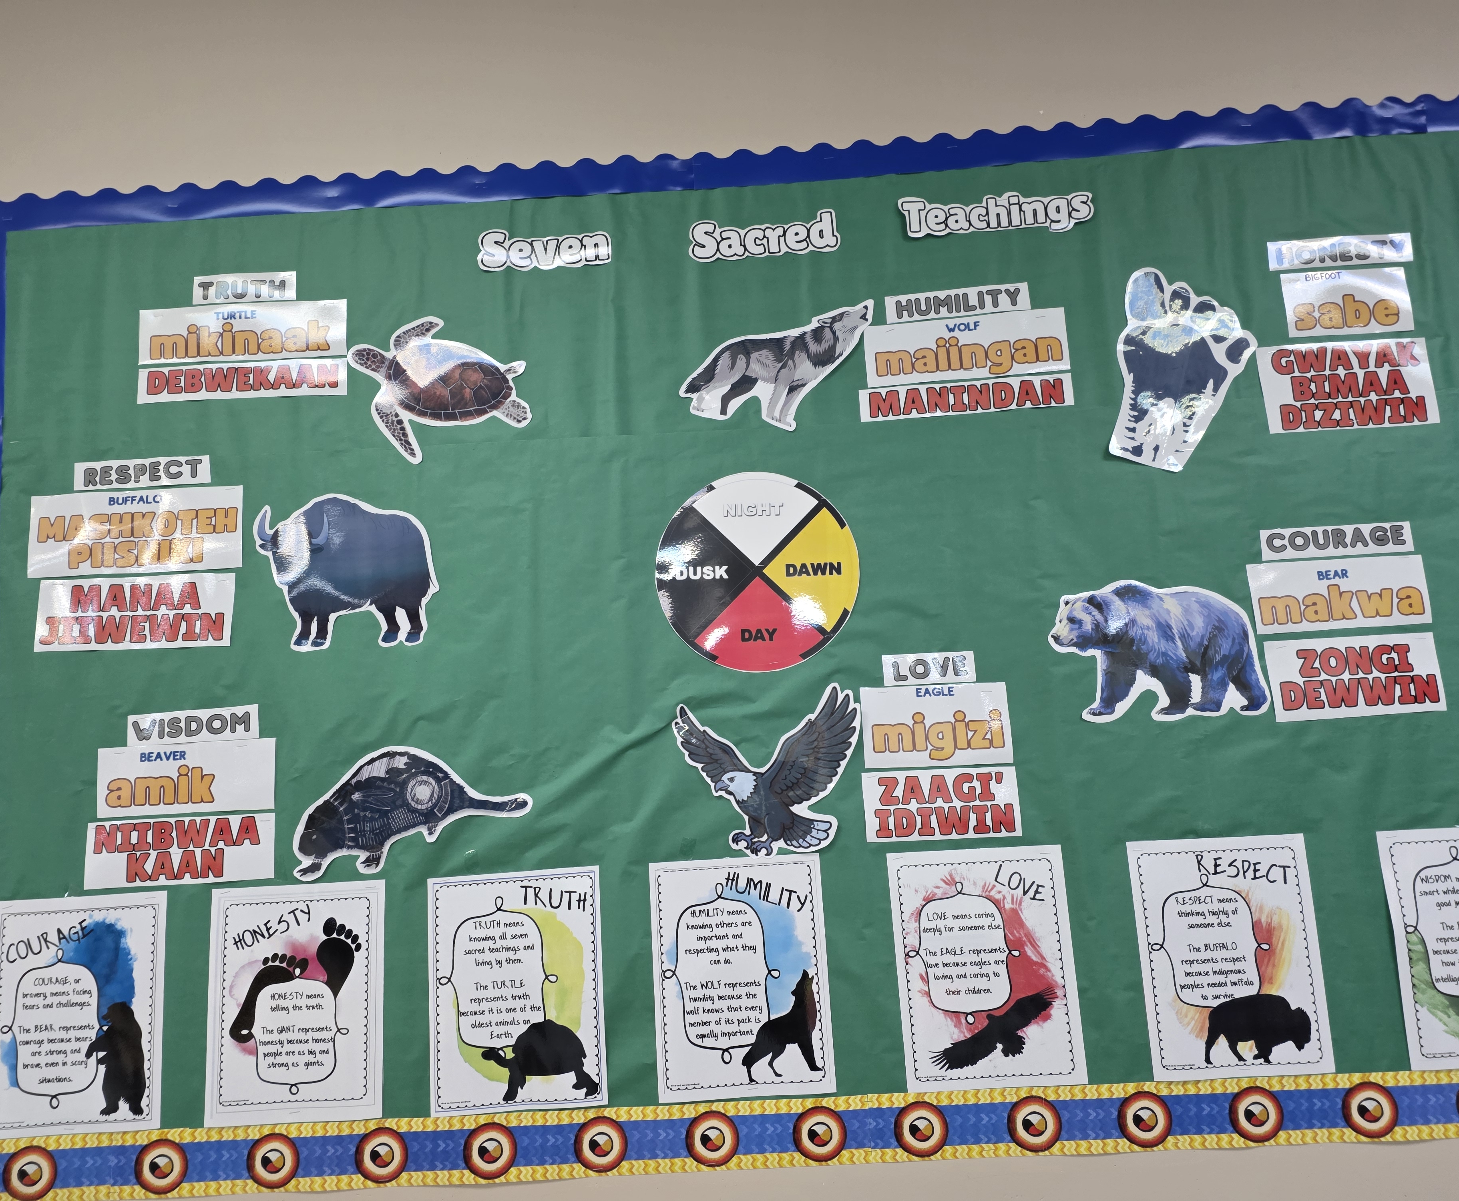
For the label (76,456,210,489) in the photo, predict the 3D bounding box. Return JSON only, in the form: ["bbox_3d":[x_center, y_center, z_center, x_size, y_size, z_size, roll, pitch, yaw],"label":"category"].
[{"bbox_3d":[-0.788,-0.171,1.430,0.183,0.038,0.004,-3,-10,0],"label":"label"}]

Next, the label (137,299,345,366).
[{"bbox_3d":[-0.672,-0.371,1.471,0.288,0.082,0.004,-3,-11,0],"label":"label"}]

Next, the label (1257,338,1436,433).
[{"bbox_3d":[0.828,-0.287,1.423,0.226,0.121,0.004,-4,-10,0],"label":"label"}]

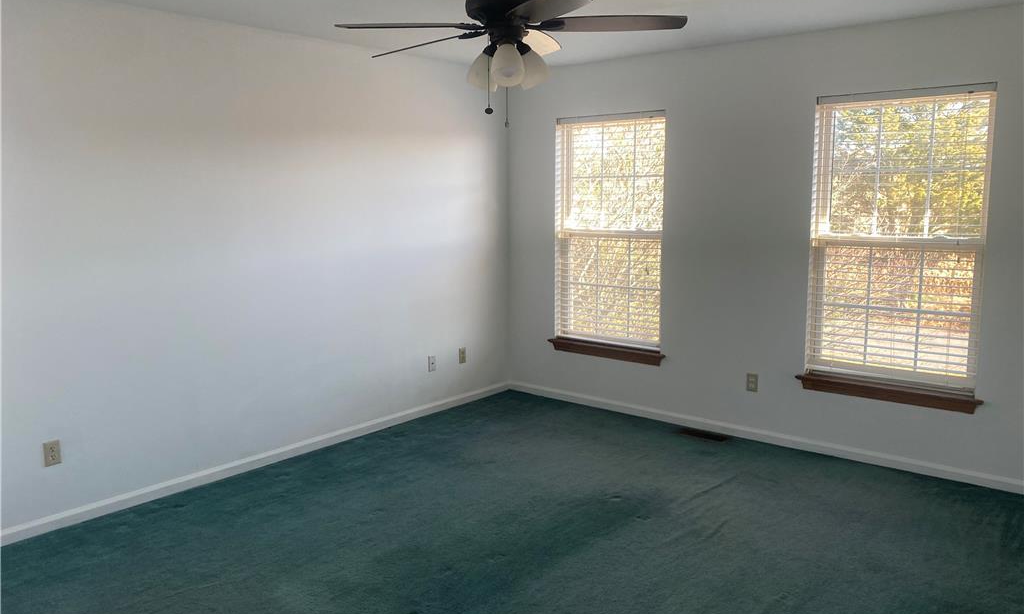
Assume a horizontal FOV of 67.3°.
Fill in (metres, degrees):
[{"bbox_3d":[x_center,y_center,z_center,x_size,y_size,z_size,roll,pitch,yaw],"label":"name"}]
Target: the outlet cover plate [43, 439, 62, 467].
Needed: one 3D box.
[{"bbox_3d":[-2.119,0.677,3.550,0.009,0.114,0.071,7,11,39],"label":"outlet cover plate"}]

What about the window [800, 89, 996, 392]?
[{"bbox_3d":[2.110,-0.353,4.230,0.890,1.620,0.110,7,11,39],"label":"window"}]

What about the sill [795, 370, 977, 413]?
[{"bbox_3d":[2.096,0.481,4.321,0.970,0.088,0.110,7,11,39],"label":"sill"}]

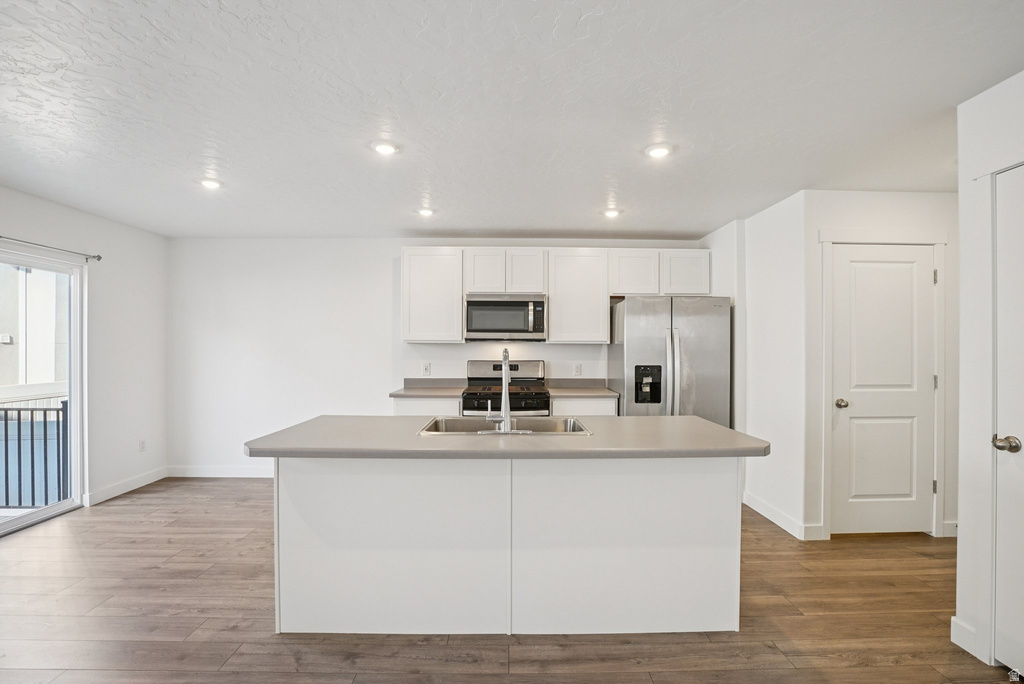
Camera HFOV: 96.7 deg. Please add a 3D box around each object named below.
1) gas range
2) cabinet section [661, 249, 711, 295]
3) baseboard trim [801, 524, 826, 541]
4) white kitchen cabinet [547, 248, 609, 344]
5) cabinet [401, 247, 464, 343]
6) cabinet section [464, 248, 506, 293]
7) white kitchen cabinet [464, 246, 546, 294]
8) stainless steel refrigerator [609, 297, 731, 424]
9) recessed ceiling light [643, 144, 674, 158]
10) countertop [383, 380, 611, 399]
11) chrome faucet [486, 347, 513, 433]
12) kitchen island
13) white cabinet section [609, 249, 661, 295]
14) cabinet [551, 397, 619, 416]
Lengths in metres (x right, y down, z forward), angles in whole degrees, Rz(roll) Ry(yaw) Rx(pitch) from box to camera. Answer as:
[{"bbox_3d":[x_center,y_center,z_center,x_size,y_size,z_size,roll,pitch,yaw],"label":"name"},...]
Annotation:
[{"bbox_3d":[-0.050,0.778,4.250,0.760,1.182,0.700,0,0,0],"label":"gas range"},{"bbox_3d":[1.669,-0.660,4.493,0.484,0.455,0.324,0,0,-1],"label":"cabinet section"},{"bbox_3d":[2.052,1.313,3.103,0.175,0.100,0.018,0,-1,0],"label":"baseboard trim"},{"bbox_3d":[0.628,-0.434,4.450,0.600,0.913,0.330,0,0,0],"label":"white kitchen cabinet"},{"bbox_3d":[-0.739,-0.443,4.450,0.600,0.913,0.330,0,0,0],"label":"cabinet"},{"bbox_3d":[-0.252,-0.669,4.461,0.388,0.455,0.324,0,0,-1],"label":"cabinet section"},{"bbox_3d":[-0.068,-0.680,4.448,0.768,0.447,0.320,0,-1,0],"label":"white kitchen cabinet"},{"bbox_3d":[1.365,0.501,4.157,0.874,1.745,0.820,0,-1,0],"label":"stainless steel refrigerator"},{"bbox_3d":[0.821,-1.077,2.559,0.158,0.020,0.158,0,-1,0],"label":"recessed ceiling light"},{"bbox_3d":[-0.064,0.432,4.300,2.010,0.125,0.635,0,0,0],"label":"countertop"},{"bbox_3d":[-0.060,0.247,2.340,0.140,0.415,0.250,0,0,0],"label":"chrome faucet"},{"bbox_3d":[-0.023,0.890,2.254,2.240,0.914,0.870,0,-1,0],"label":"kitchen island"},{"bbox_3d":[1.181,-0.663,4.485,0.491,0.455,0.324,0,0,-1],"label":"white cabinet section"},{"bbox_3d":[0.634,0.931,4.305,0.600,0.878,0.610,0,0,0],"label":"cabinet"}]

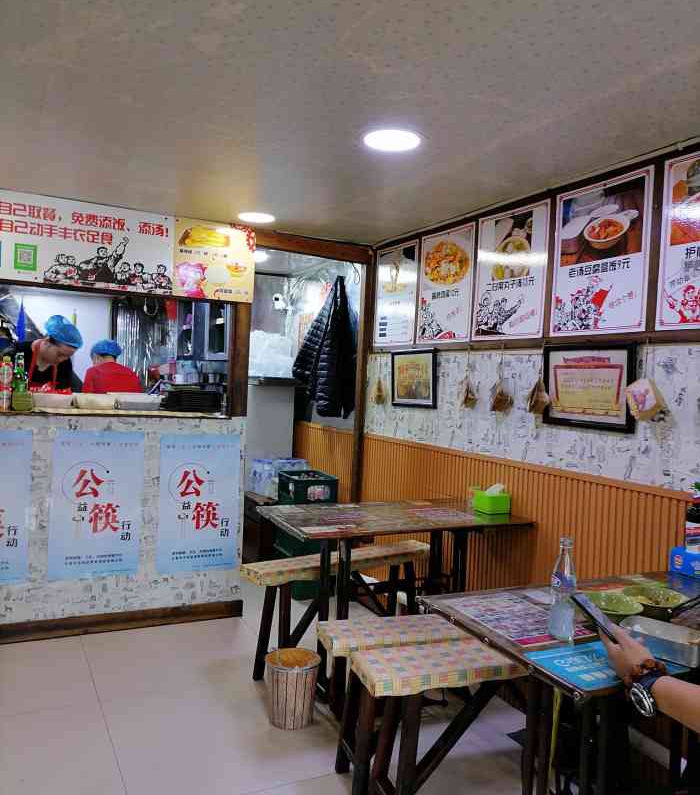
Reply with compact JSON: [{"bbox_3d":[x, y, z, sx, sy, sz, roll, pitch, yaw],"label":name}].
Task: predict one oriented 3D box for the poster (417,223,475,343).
[{"bbox_3d":[0.455,-0.535,3.384,0.020,0.545,0.455,2,1,-26],"label":"poster"}]

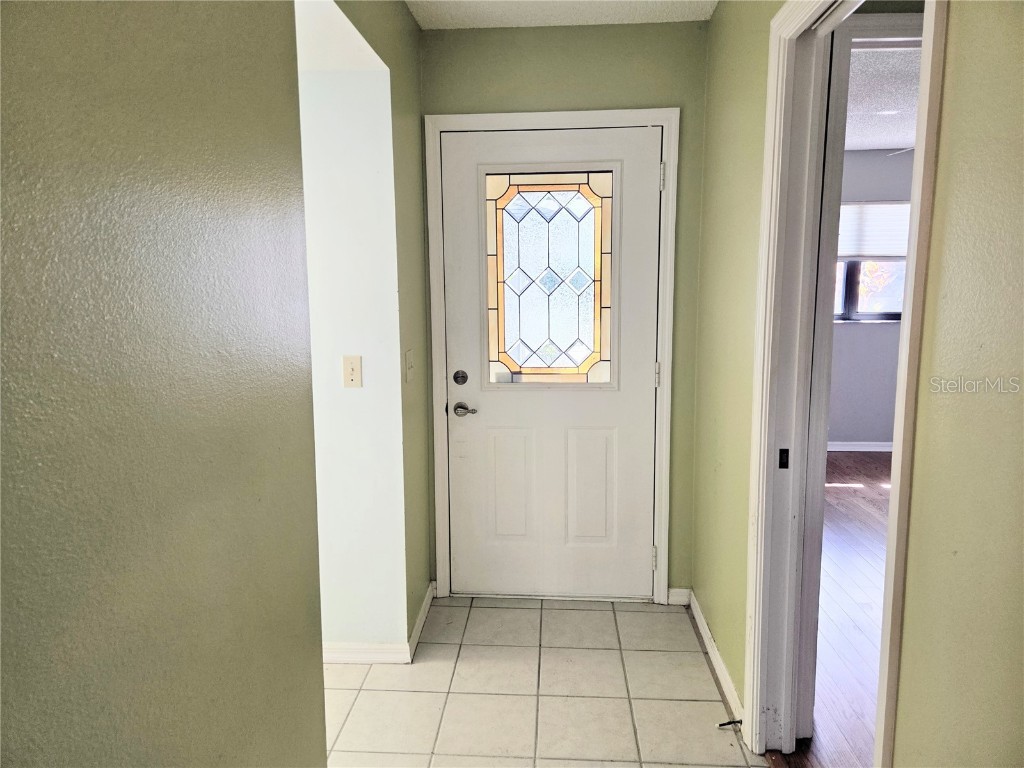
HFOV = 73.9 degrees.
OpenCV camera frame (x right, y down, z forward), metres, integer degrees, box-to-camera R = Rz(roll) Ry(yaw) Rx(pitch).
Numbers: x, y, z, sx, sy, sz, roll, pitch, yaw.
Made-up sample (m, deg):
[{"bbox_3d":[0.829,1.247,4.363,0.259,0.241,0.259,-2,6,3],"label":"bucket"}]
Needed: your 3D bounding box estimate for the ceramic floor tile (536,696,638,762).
[{"bbox_3d":[0.240,1.119,2.212,0.311,0.010,0.316,0,8,4],"label":"ceramic floor tile"}]

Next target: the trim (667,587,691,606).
[{"bbox_3d":[0.750,0.949,3.041,0.100,0.082,0.014,0,8,4],"label":"trim"}]

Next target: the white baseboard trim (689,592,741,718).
[{"bbox_3d":[0.768,1.009,2.594,0.013,0.083,0.845,0,9,5],"label":"white baseboard trim"}]

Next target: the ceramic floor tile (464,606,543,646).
[{"bbox_3d":[-0.034,1.022,2.852,0.308,0.010,0.308,0,9,4],"label":"ceramic floor tile"}]

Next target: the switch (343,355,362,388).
[{"bbox_3d":[-0.574,-0.043,2.450,0.070,0.115,0.012,0,8,4],"label":"switch"}]

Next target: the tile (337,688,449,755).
[{"bbox_3d":[-0.390,1.115,2.251,0.308,0.010,0.308,0,9,4],"label":"tile"}]

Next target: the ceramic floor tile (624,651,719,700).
[{"bbox_3d":[0.574,1.069,2.500,0.308,0.010,0.308,0,9,4],"label":"ceramic floor tile"}]

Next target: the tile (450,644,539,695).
[{"bbox_3d":[-0.053,1.073,2.550,0.311,0.010,0.316,0,8,4],"label":"tile"}]

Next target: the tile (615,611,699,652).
[{"bbox_3d":[0.595,1.022,2.811,0.308,0.010,0.308,0,9,4],"label":"tile"}]

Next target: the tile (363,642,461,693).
[{"bbox_3d":[-0.368,1.073,2.571,0.311,0.010,0.316,0,8,4],"label":"tile"}]

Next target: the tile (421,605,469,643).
[{"bbox_3d":[-0.283,1.027,2.884,0.182,0.010,0.316,0,8,4],"label":"tile"}]

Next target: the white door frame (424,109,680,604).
[{"bbox_3d":[0.173,-0.071,2.996,1.045,2.125,0.110,0,8,4],"label":"white door frame"}]

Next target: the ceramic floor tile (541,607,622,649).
[{"bbox_3d":[0.280,1.022,2.831,0.308,0.010,0.308,0,9,4],"label":"ceramic floor tile"}]

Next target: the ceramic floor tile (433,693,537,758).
[{"bbox_3d":[-0.075,1.116,2.230,0.308,0.010,0.308,0,9,4],"label":"ceramic floor tile"}]

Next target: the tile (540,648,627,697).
[{"bbox_3d":[0.260,1.069,2.521,0.308,0.010,0.308,0,9,4],"label":"tile"}]

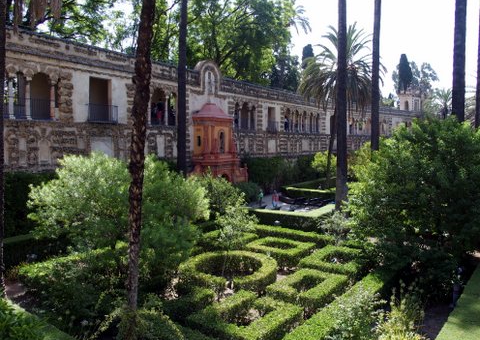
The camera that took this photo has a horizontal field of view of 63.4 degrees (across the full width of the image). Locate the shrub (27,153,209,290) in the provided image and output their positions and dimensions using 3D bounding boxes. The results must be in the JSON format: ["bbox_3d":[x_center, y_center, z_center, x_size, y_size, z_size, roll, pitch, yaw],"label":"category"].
[{"bbox_3d":[-6.146,1.938,19.481,8.500,5.530,7.200,-1,4,-17],"label":"shrub"}]

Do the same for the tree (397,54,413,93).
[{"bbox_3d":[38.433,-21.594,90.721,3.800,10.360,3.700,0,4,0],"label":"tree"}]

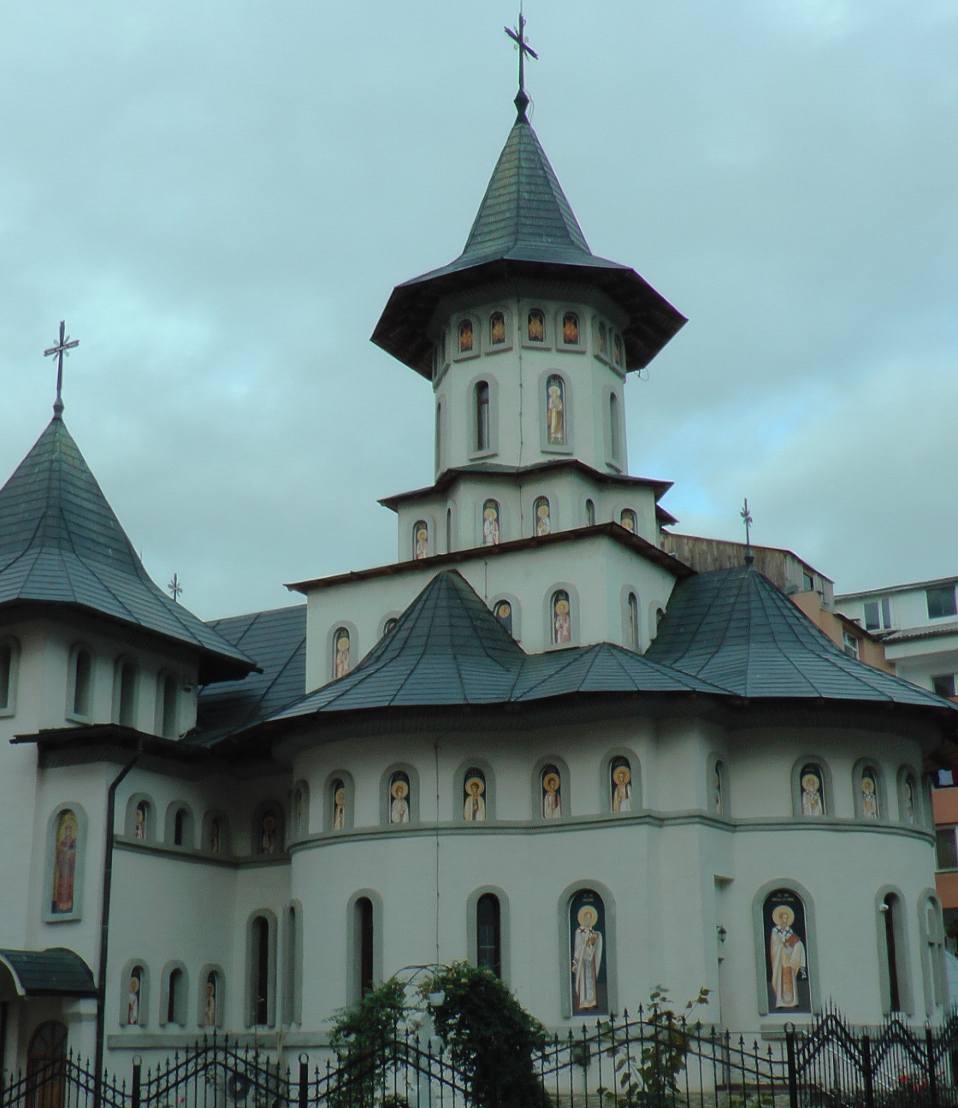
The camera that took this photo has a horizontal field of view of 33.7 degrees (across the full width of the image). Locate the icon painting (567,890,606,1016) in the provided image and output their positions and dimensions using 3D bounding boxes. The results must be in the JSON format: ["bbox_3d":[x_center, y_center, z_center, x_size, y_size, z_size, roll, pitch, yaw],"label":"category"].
[{"bbox_3d":[1.933,7.062,27.996,0.729,2.167,0.118,-11,-20,28],"label":"icon painting"}]

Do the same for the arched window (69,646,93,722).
[{"bbox_3d":[-8.217,2.676,32.622,0.197,1.537,0.650,-11,-20,28],"label":"arched window"}]

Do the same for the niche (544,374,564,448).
[{"bbox_3d":[1.555,-2.961,32.622,0.439,1.603,0.130,4,-19,-15],"label":"niche"}]

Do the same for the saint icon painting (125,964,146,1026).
[{"bbox_3d":[-6.399,8.230,29.469,0.100,1.069,0.400,-11,-20,29],"label":"saint icon painting"}]

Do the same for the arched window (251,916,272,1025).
[{"bbox_3d":[-4.442,8.587,32.591,0.473,2.147,0.217,-11,-20,28],"label":"arched window"}]

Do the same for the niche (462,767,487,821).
[{"bbox_3d":[-0.069,4.015,26.324,0.388,0.894,0.130,-1,-18,0],"label":"niche"}]

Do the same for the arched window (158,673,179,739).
[{"bbox_3d":[-6.221,3.021,31.399,0.200,1.349,0.500,-11,-20,28],"label":"arched window"}]

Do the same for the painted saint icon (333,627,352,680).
[{"bbox_3d":[-2.893,2.105,33.391,0.446,1.123,0.100,-11,-20,29],"label":"painted saint icon"}]

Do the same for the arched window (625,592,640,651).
[{"bbox_3d":[3.110,1.400,32.525,0.197,1.241,0.492,-11,-20,28],"label":"arched window"}]

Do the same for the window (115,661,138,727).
[{"bbox_3d":[-6.838,2.700,30.361,0.200,1.349,0.499,-11,-20,28],"label":"window"}]

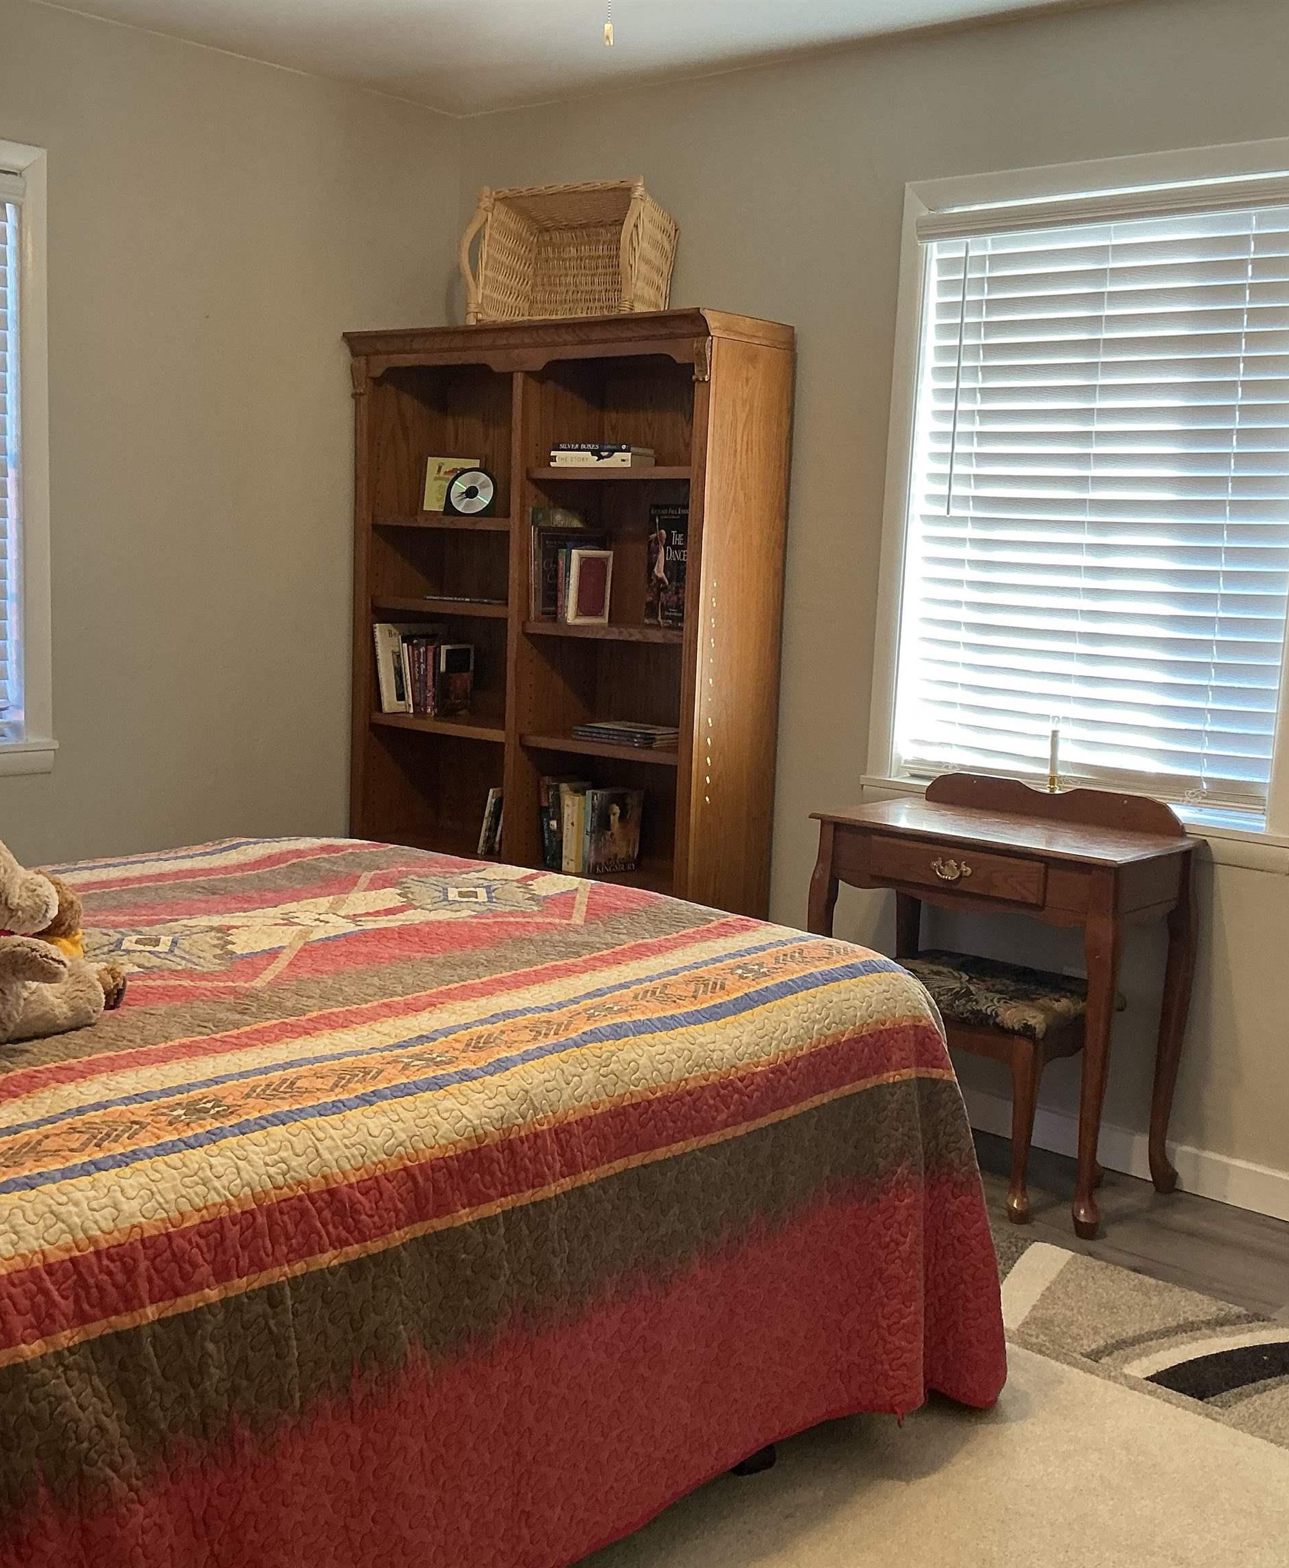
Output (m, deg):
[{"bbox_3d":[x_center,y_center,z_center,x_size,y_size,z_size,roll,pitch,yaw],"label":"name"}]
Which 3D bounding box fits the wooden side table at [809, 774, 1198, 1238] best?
[{"bbox_3d":[0.734,0.425,3.605,0.710,0.820,0.385,9,11,40],"label":"wooden side table"}]

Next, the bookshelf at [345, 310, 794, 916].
[{"bbox_3d":[-0.255,-0.242,4.410,1.220,1.828,0.352,9,11,40],"label":"bookshelf"}]

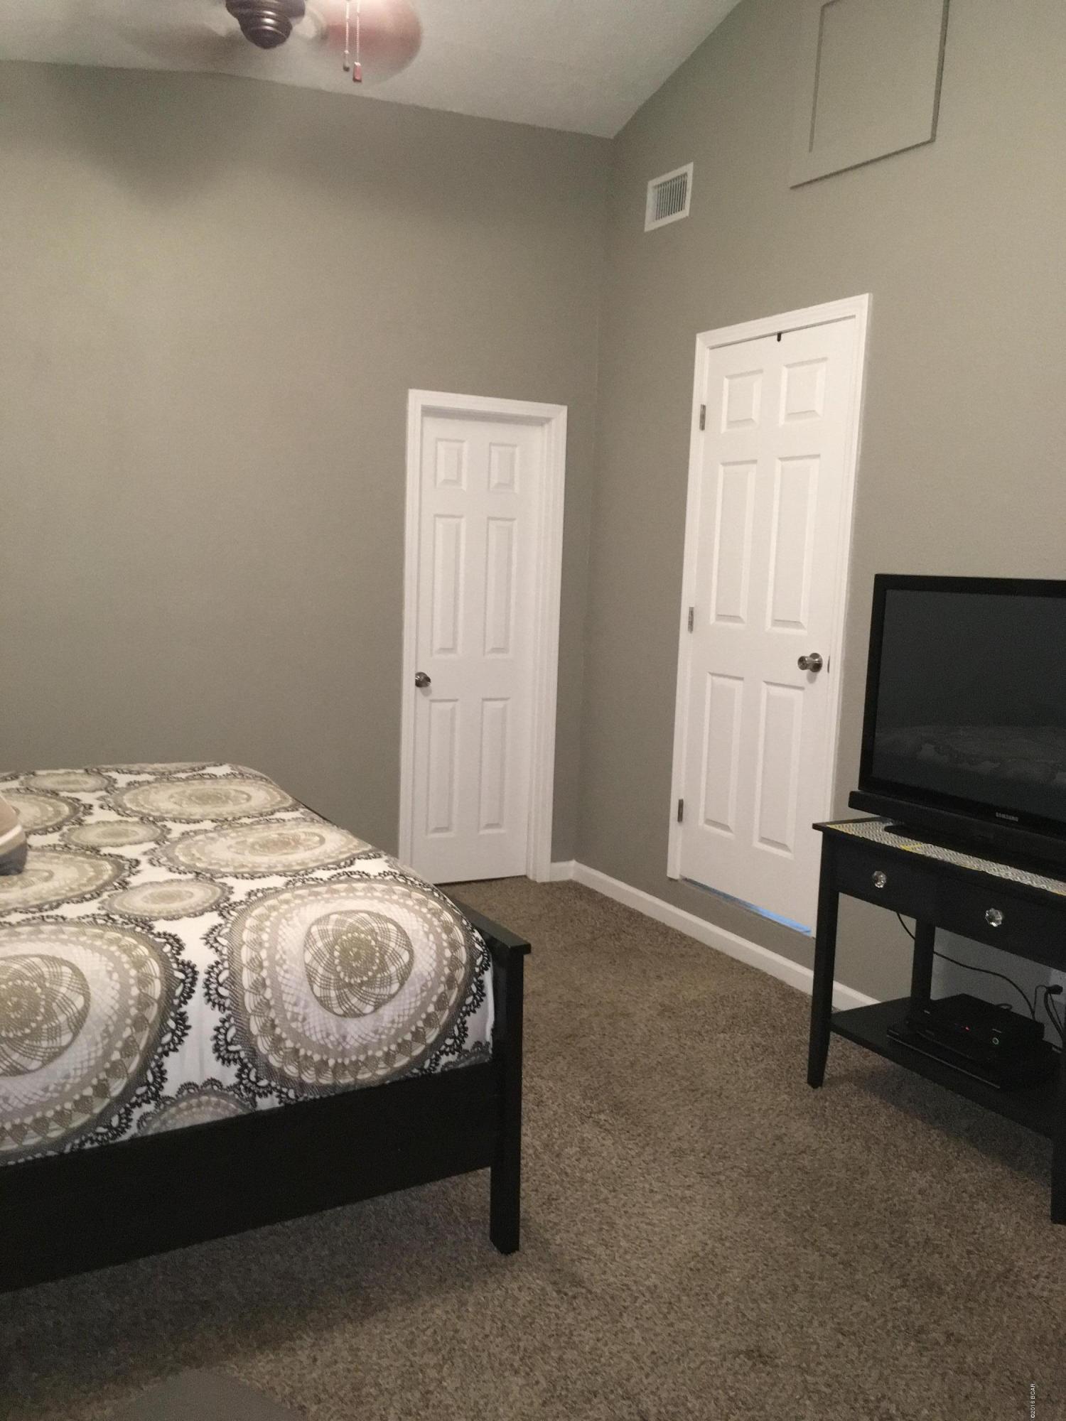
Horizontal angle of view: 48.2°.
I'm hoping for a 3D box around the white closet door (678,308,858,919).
[{"bbox_3d":[0.811,-0.295,4.244,0.050,2.030,0.766,-2,9,-28],"label":"white closet door"}]

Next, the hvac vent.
[{"bbox_3d":[0.521,-1.998,4.641,0.030,0.192,0.302,-2,9,-28],"label":"hvac vent"}]

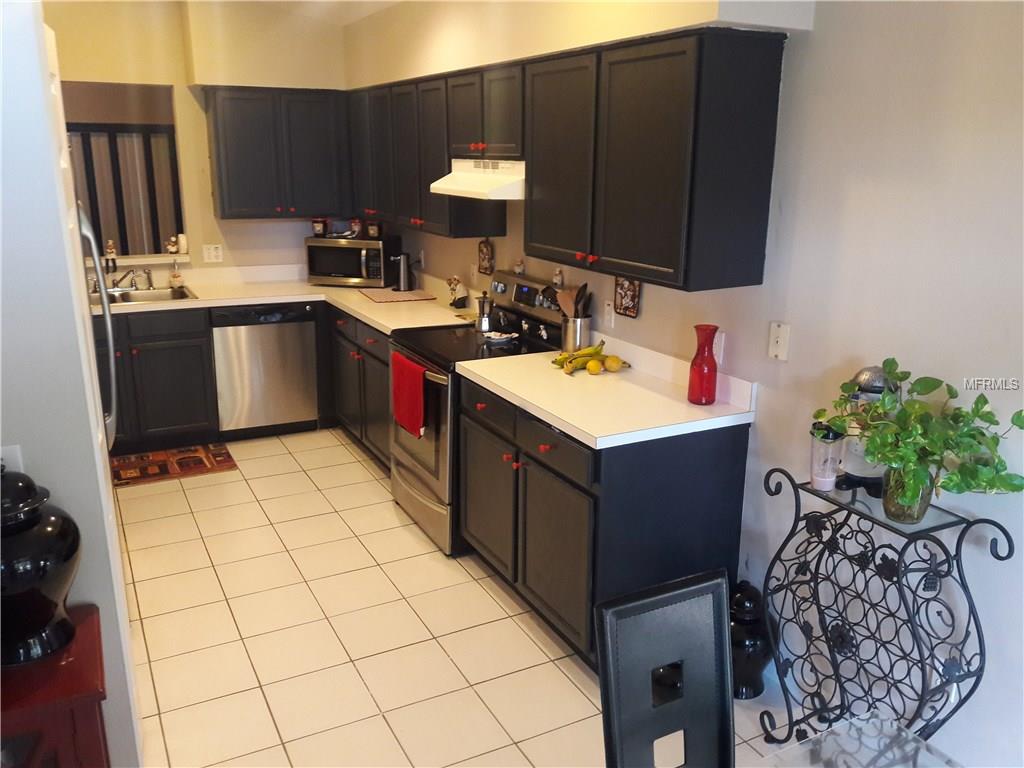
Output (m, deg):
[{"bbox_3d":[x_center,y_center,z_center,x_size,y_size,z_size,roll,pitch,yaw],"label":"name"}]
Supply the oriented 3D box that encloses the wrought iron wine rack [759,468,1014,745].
[{"bbox_3d":[0.999,0.718,2.377,0.260,0.868,0.625,-7,17,-27],"label":"wrought iron wine rack"}]

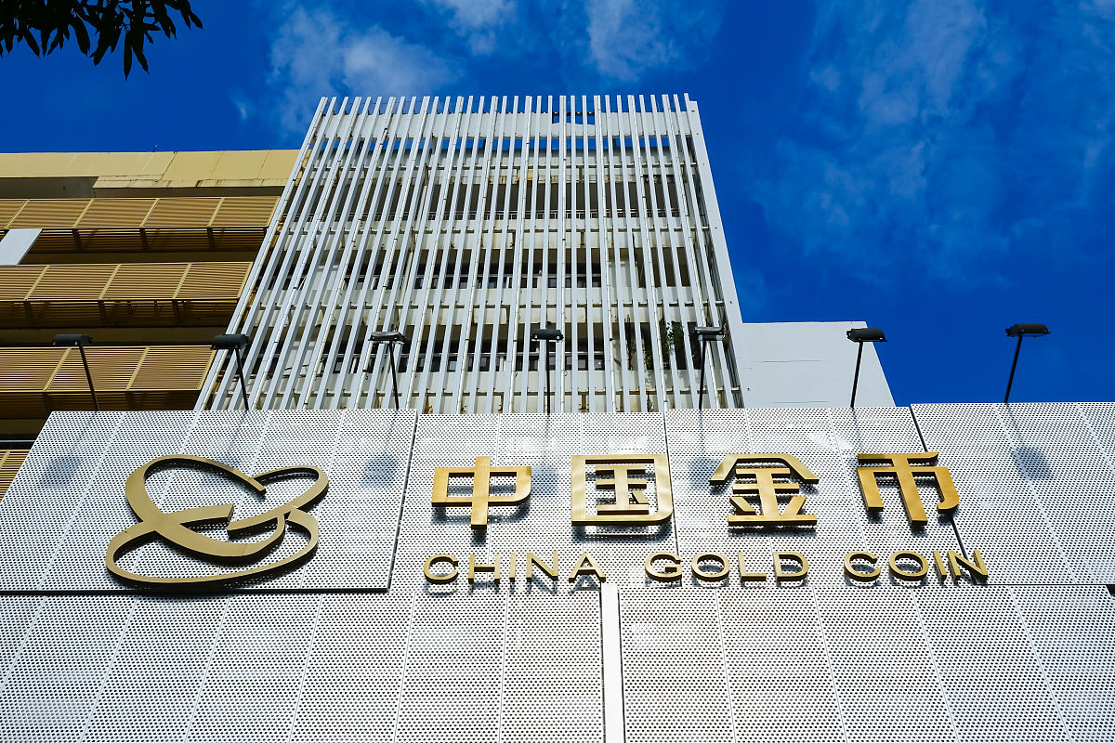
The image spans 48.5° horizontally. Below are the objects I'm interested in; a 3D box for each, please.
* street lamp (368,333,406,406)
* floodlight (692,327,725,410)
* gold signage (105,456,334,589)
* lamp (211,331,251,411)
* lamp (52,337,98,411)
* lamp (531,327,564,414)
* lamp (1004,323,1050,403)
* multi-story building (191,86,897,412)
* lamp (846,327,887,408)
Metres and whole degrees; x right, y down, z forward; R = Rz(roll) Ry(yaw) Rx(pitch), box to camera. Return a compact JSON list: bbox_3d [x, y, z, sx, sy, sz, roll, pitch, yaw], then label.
[{"bbox_3d":[-2.172,0.014,16.109,0.479,0.295,1.100,0,-55,1],"label":"street lamp"},{"bbox_3d":[1.936,-0.011,16.035,0.440,0.409,1.100,0,-55,1],"label":"floodlight"},{"bbox_3d":[-3.904,1.721,14.516,2.270,2.227,0.100,0,-55,1],"label":"gold signage"},{"bbox_3d":[-4.186,0.030,16.140,0.518,0.247,1.100,0,-55,1],"label":"lamp"},{"bbox_3d":[-6.223,0.045,16.173,0.532,0.241,1.100,0,-55,1],"label":"lamp"},{"bbox_3d":[-0.126,0.025,16.040,0.418,0.454,1.100,0,-55,1],"label":"lamp"},{"bbox_3d":[6.015,-0.073,16.014,0.564,0.289,1.100,0,-55,1],"label":"lamp"},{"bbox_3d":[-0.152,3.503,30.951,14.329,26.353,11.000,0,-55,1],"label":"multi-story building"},{"bbox_3d":[3.948,-0.019,15.993,0.495,0.310,1.100,0,-55,1],"label":"lamp"}]

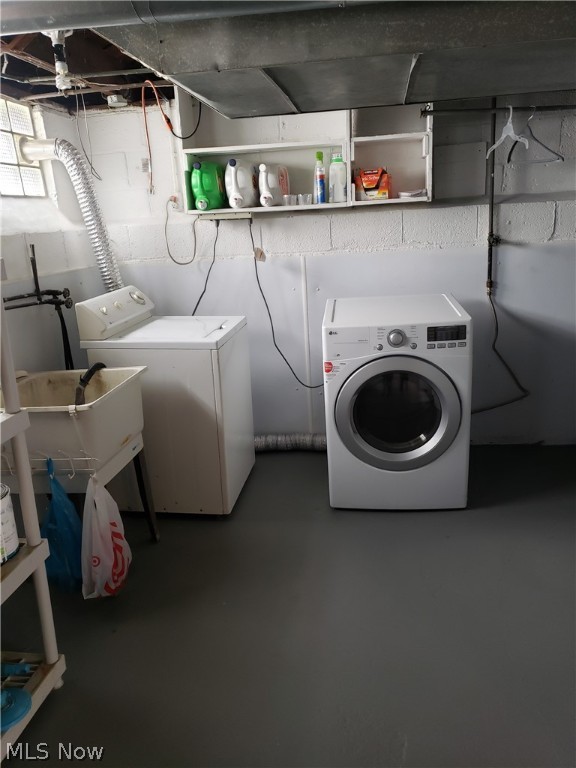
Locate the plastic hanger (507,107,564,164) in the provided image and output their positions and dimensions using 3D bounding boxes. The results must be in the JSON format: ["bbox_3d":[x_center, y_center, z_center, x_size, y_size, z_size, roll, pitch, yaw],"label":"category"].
[{"bbox_3d":[1.191,-1.204,2.793,0.050,0.240,0.420,-6,17,-11],"label":"plastic hanger"}]

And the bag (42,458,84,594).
[{"bbox_3d":[-0.863,0.538,2.184,0.180,0.530,0.140,-2,16,6],"label":"bag"}]

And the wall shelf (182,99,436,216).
[{"bbox_3d":[0.100,-1.258,3.127,1.323,0.579,0.242,-1,17,9],"label":"wall shelf"}]

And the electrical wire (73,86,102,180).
[{"bbox_3d":[-1.107,-1.380,3.184,0.111,0.485,0.081,-1,17,9],"label":"electrical wire"}]

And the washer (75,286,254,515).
[{"bbox_3d":[-0.593,0.068,3.112,0.670,1.100,0.680,-1,16,8],"label":"washer"}]

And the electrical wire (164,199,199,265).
[{"bbox_3d":[-0.620,-0.892,3.391,0.212,0.379,0.101,-1,17,9],"label":"electrical wire"}]

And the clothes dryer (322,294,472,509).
[{"bbox_3d":[0.569,0.075,3.140,0.685,0.975,0.750,-1,17,7],"label":"clothes dryer"}]

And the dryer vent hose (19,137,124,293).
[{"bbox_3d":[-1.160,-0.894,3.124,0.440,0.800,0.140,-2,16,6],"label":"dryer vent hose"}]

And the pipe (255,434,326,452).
[{"bbox_3d":[0.012,0.385,3.710,0.505,0.116,0.116,-1,17,9],"label":"pipe"}]

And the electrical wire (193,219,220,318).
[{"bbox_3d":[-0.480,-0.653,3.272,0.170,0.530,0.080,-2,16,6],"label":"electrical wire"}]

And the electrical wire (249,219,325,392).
[{"bbox_3d":[0.005,-0.461,3.432,0.394,1.005,0.121,-1,17,9],"label":"electrical wire"}]

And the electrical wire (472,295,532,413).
[{"bbox_3d":[1.252,-0.168,3.358,0.328,0.732,0.101,-1,17,9],"label":"electrical wire"}]

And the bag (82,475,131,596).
[{"bbox_3d":[-0.684,0.570,2.147,0.150,0.500,0.180,13,23,43],"label":"bag"}]

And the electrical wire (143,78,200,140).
[{"bbox_3d":[-0.599,-1.409,2.953,0.310,0.290,0.120,-2,16,6],"label":"electrical wire"}]

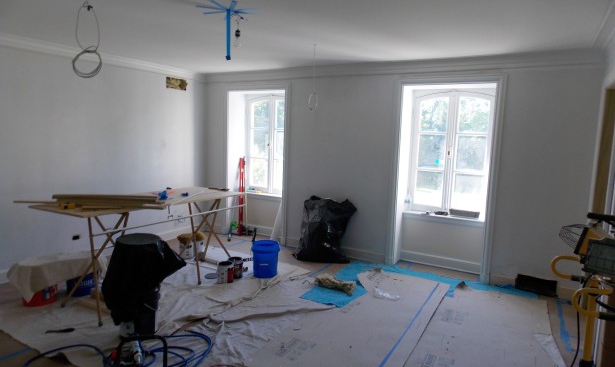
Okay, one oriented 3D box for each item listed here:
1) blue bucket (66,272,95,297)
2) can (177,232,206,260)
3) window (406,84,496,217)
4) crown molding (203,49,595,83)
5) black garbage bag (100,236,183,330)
[{"bbox_3d":[-2.191,0.871,3.970,0.300,0.370,0.300,2,7,0],"label":"blue bucket"},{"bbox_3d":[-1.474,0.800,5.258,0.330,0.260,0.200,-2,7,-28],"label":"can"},{"bbox_3d":[1.776,-0.371,5.082,1.002,1.570,0.120,5,7,29],"label":"window"},{"bbox_3d":[0.594,-1.406,5.058,5.055,0.130,0.115,5,7,29],"label":"crown molding"},{"bbox_3d":[-1.251,0.781,3.204,0.600,0.750,0.430,-1,7,-22],"label":"black garbage bag"}]

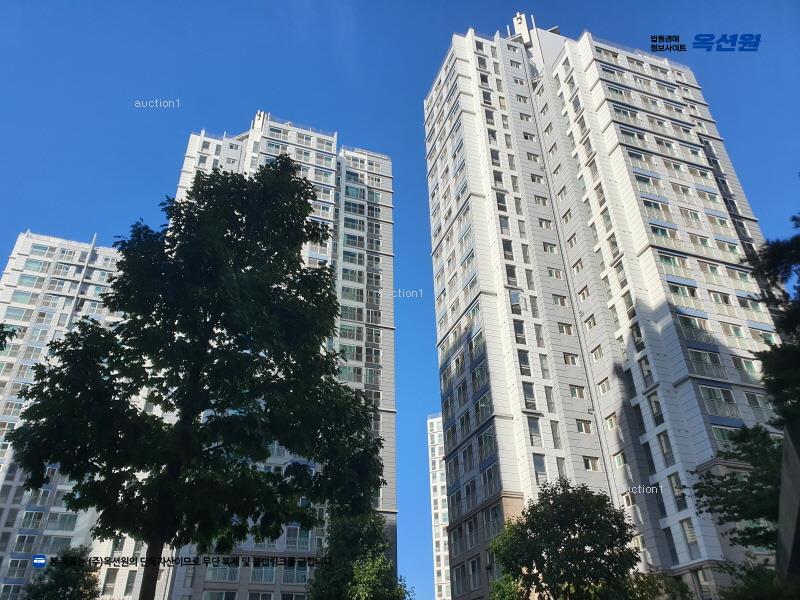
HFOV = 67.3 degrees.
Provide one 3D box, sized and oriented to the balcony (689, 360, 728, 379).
[{"bbox_3d":[21.590,4.840,41.957,2.850,1.030,0.350,10,-34,-16],"label":"balcony"}]

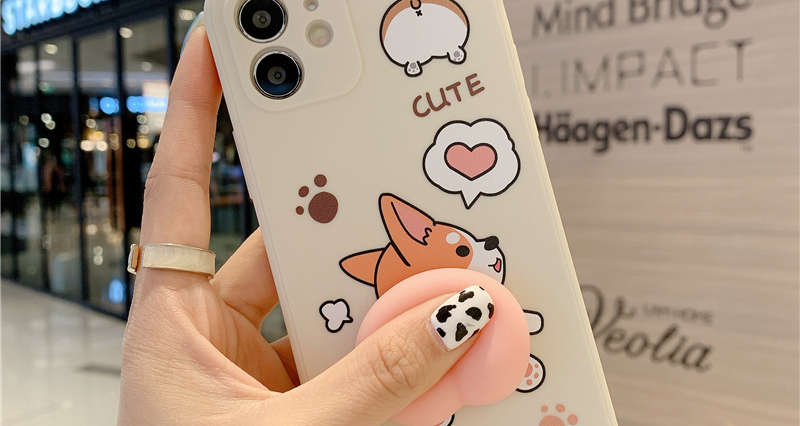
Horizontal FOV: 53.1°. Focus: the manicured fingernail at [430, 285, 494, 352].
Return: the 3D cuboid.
[{"bbox_3d":[0.015,0.025,0.187,0.015,0.011,0.004,-34,-9,-24],"label":"manicured fingernail"}]

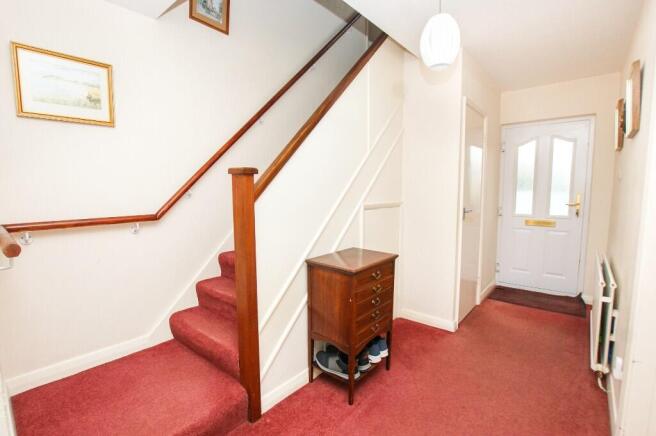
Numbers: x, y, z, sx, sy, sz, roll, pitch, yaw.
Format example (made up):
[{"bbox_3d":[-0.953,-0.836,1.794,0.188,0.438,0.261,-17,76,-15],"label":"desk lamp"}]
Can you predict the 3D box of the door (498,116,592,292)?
[{"bbox_3d":[2.561,-0.116,3.309,0.800,1.970,0.060,3,6,36],"label":"door"}]

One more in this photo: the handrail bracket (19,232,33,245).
[{"bbox_3d":[-1.543,0.105,1.393,0.060,0.060,0.047,4,7,43],"label":"handrail bracket"}]

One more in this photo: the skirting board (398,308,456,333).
[{"bbox_3d":[0.905,0.938,2.517,0.495,0.090,0.018,3,6,36],"label":"skirting board"}]

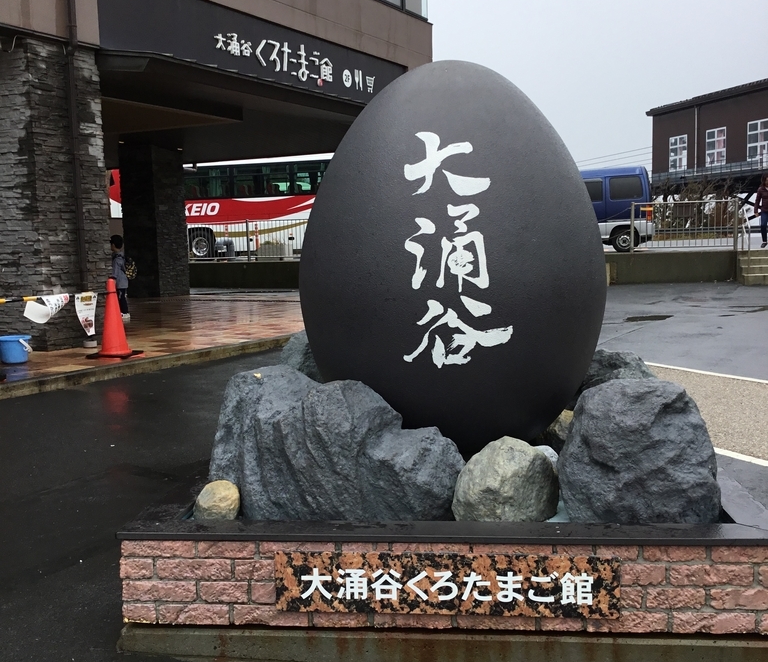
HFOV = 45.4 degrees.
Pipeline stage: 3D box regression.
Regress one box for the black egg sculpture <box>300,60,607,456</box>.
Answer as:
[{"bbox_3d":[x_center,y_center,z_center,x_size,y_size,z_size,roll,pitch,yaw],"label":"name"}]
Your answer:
[{"bbox_3d":[0.257,-0.248,3.524,1.160,1.540,1.160,-1,6,5],"label":"black egg sculpture"}]

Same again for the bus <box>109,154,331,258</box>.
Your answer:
[{"bbox_3d":[-3.502,-4.061,30.206,12.000,3.450,2.500,2,7,26],"label":"bus"}]

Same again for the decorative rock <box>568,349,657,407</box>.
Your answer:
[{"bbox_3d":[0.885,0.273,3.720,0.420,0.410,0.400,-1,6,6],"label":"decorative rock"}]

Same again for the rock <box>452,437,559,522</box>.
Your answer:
[{"bbox_3d":[0.382,0.451,2.880,0.320,0.260,0.290,-1,6,6],"label":"rock"}]

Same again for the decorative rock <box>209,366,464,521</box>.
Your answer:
[{"bbox_3d":[-0.155,0.348,2.980,0.770,0.470,0.480,-1,6,6],"label":"decorative rock"}]

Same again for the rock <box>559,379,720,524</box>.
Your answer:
[{"bbox_3d":[0.798,0.367,2.860,0.470,0.410,0.420,-1,6,6],"label":"rock"}]

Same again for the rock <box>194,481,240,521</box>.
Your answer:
[{"bbox_3d":[-0.515,0.534,2.830,0.140,0.150,0.130,-1,6,6],"label":"rock"}]

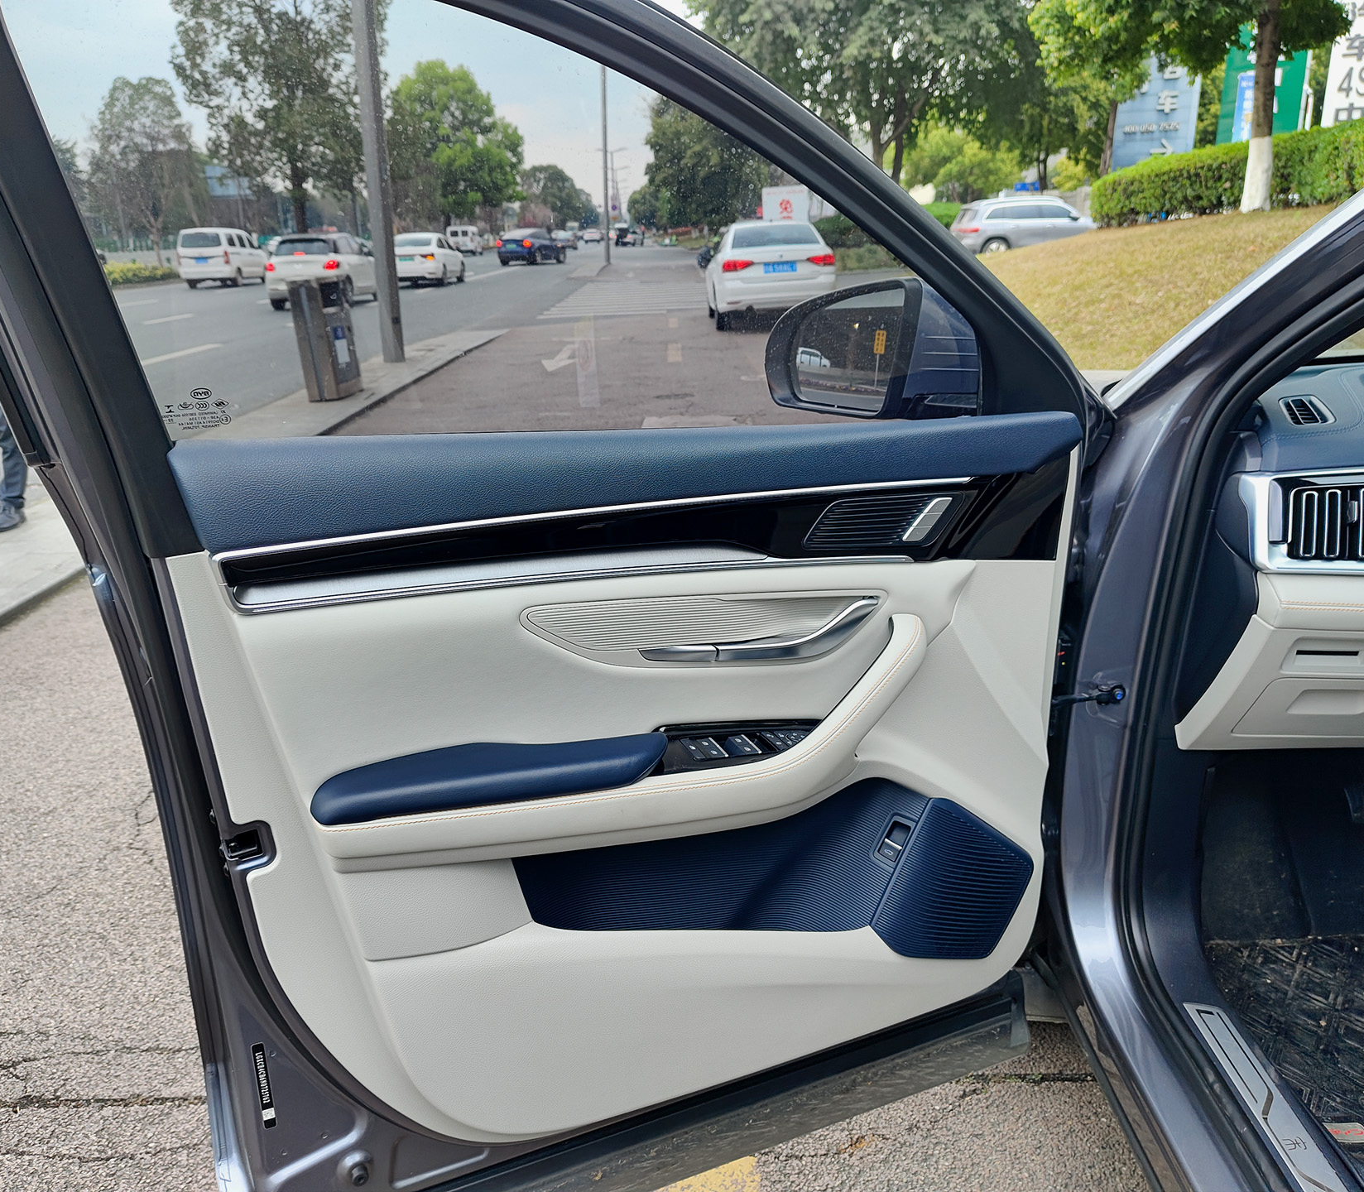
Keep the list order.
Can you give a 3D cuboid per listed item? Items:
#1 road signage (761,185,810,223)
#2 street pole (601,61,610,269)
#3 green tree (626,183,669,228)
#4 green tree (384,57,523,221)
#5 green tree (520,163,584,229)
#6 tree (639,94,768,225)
[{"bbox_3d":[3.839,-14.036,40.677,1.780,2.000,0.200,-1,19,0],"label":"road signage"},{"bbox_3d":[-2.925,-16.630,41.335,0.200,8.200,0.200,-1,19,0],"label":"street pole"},{"bbox_3d":[-5.001,-54.532,155.708,6.530,7.130,6.530,-1,19,0],"label":"green tree"},{"bbox_3d":[-17.505,-33.922,85.522,9.360,13.550,9.360,-1,19,0],"label":"green tree"},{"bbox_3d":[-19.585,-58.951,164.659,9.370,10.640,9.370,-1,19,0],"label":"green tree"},{"bbox_3d":[1.853,-31.391,80.194,8.840,10.900,8.470,-1,19,0],"label":"tree"}]

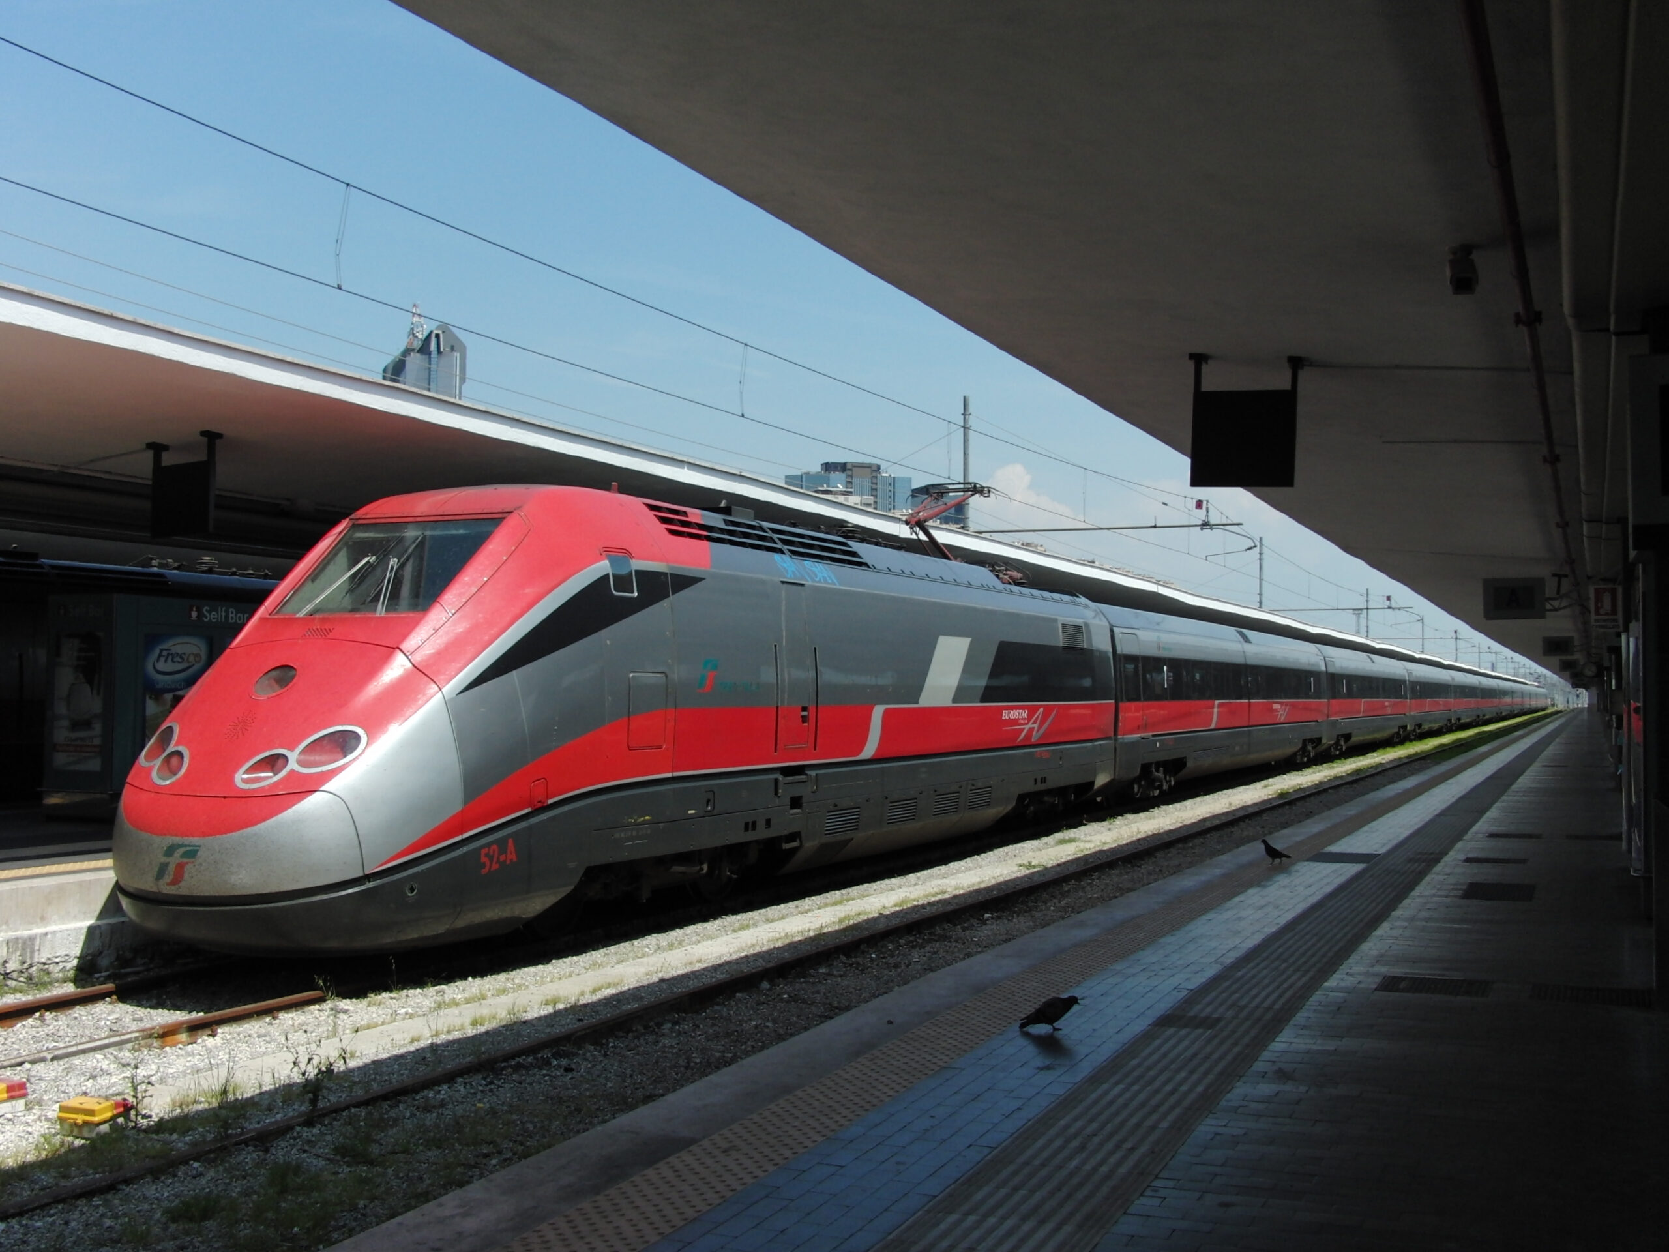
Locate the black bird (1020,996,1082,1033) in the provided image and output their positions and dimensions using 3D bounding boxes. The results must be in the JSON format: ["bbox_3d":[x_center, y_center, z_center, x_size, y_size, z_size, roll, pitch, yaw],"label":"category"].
[{"bbox_3d":[1.051,1.891,8.477,0.295,0.170,0.110,1,-2,-13],"label":"black bird"}]

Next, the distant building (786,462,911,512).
[{"bbox_3d":[7.138,-22.985,902.457,48.000,124.800,46.000,2,-3,-34],"label":"distant building"}]

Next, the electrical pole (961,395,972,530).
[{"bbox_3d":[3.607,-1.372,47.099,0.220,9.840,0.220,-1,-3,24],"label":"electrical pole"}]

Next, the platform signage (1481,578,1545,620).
[{"bbox_3d":[7.702,-0.304,19.664,0.650,0.470,0.140,-1,-3,24],"label":"platform signage"}]

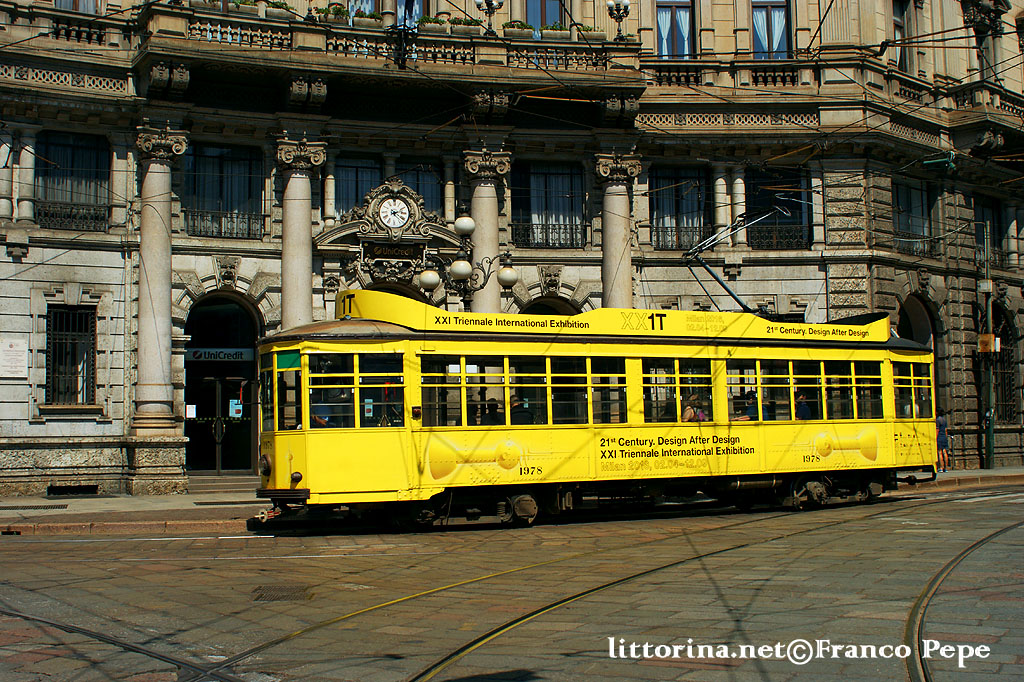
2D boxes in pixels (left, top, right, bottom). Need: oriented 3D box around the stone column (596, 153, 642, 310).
[{"bbox_3d":[2.806,-1.262,31.482,1.170,7.090,1.170,-1,-4,-6],"label":"stone column"}]

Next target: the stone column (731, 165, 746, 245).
[{"bbox_3d":[6.106,-3.621,32.152,0.430,2.180,0.430,-1,-5,-2],"label":"stone column"}]

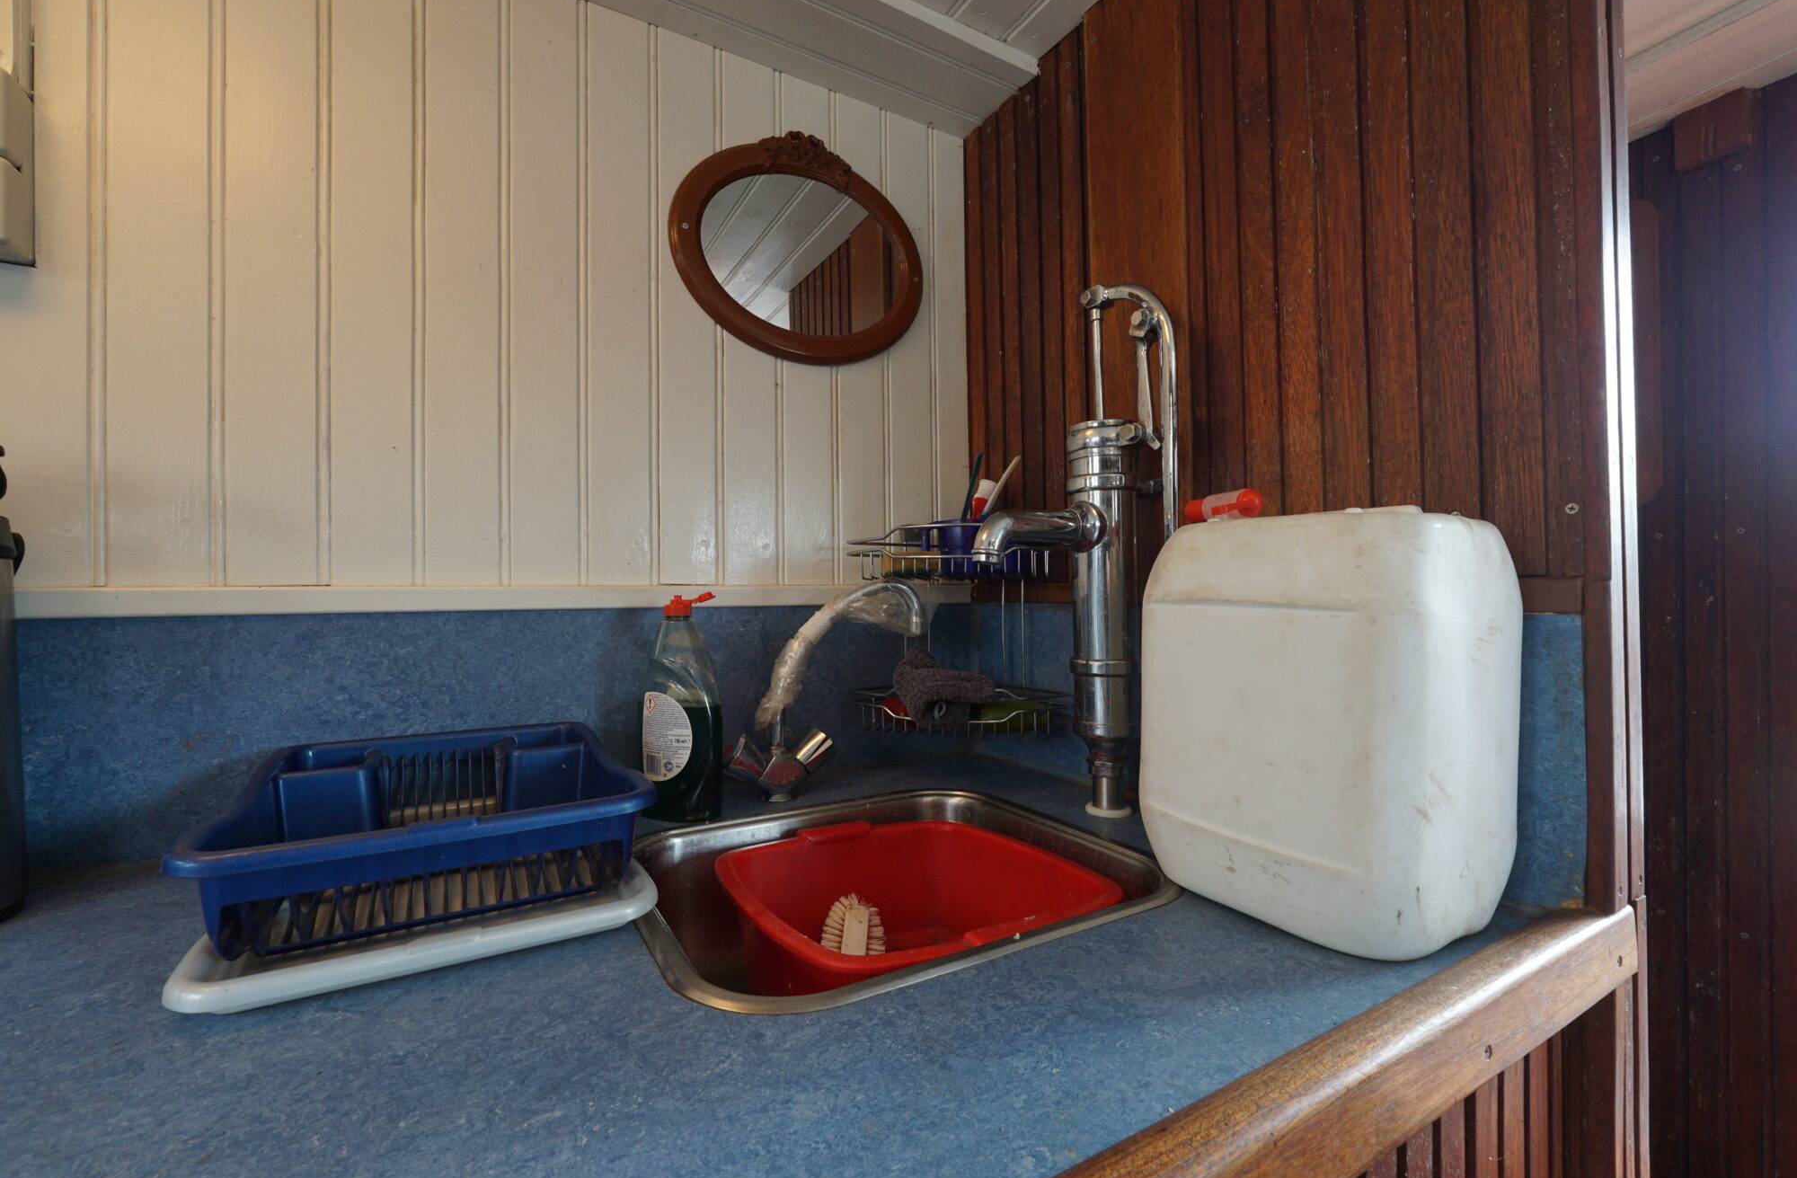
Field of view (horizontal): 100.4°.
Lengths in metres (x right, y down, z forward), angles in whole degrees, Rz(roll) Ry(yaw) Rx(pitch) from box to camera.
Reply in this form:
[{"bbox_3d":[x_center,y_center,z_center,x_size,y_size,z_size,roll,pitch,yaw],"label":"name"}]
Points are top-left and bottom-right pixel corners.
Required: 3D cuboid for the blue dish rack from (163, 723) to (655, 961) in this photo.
[{"bbox_3d":[-0.397,0.201,0.664,0.302,0.095,0.383,0,-1,-29],"label":"blue dish rack"}]

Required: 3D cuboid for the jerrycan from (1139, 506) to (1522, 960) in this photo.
[{"bbox_3d":[0.341,0.096,0.619,0.185,0.318,0.233,0,-1,-29],"label":"jerrycan"}]

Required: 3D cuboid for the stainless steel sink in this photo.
[{"bbox_3d":[-0.021,0.341,0.719,0.458,0.160,0.427,0,-1,-29],"label":"stainless steel sink"}]

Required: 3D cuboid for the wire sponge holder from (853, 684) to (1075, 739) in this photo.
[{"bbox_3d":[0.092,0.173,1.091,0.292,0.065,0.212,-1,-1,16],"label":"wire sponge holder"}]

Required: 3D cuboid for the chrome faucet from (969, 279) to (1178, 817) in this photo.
[{"bbox_3d":[0.199,-0.051,0.821,0.225,0.620,0.150,0,-1,-29],"label":"chrome faucet"}]

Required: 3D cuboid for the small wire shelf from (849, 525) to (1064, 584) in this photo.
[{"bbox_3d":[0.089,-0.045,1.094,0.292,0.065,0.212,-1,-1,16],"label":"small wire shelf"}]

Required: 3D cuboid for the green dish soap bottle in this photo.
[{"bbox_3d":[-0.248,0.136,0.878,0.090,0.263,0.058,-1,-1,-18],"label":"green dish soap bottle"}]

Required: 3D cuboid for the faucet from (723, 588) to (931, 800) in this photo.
[{"bbox_3d":[-0.084,0.129,0.939,0.260,0.273,0.120,-1,-1,16],"label":"faucet"}]

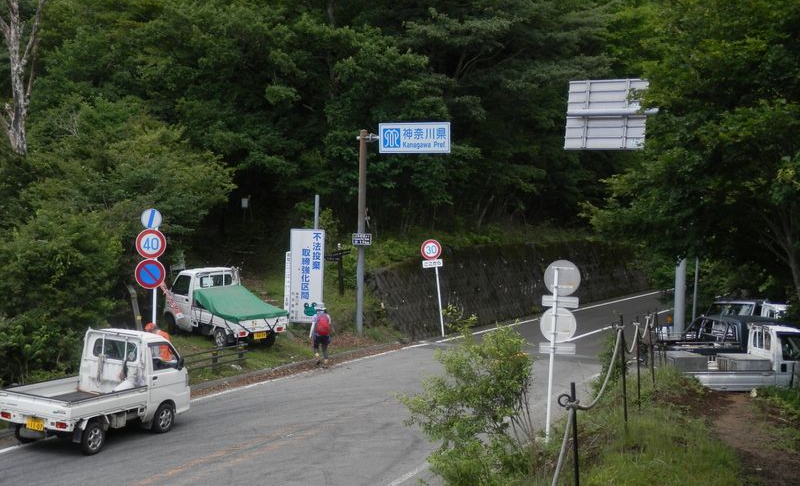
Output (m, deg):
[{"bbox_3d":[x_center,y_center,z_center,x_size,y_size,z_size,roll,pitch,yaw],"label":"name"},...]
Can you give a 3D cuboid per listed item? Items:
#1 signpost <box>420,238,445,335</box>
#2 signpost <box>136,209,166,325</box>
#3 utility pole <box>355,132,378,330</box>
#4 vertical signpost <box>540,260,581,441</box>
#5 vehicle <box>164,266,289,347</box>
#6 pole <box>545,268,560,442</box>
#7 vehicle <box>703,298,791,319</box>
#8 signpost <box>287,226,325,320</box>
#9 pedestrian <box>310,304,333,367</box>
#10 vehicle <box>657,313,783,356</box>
[{"bbox_3d":[1.061,1.330,33.100,0.630,2.870,0.100,-6,2,3],"label":"signpost"},{"bbox_3d":[-4.896,1.137,22.400,0.630,3.600,0.100,2,2,-3],"label":"signpost"},{"bbox_3d":[-1.027,-0.274,31.000,0.240,5.650,0.240,2,2,0],"label":"utility pole"},{"bbox_3d":[2.565,1.768,18.620,0.630,3.000,0.100,3,2,7],"label":"vertical signpost"},{"bbox_3d":[-4.380,1.553,28.334,1.480,1.800,3.390,-2,8,-40],"label":"vehicle"},{"bbox_3d":[2.508,1.836,18.650,0.080,2.870,0.080,3,2,7],"label":"pole"},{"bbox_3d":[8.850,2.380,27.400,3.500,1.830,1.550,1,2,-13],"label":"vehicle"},{"bbox_3d":[-2.469,0.885,29.900,0.930,2.600,0.120,1,2,2],"label":"signpost"},{"bbox_3d":[-1.962,2.299,28.300,0.550,1.560,0.450,2,2,7],"label":"pedestrian"},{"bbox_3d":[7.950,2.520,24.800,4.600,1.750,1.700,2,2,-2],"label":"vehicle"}]

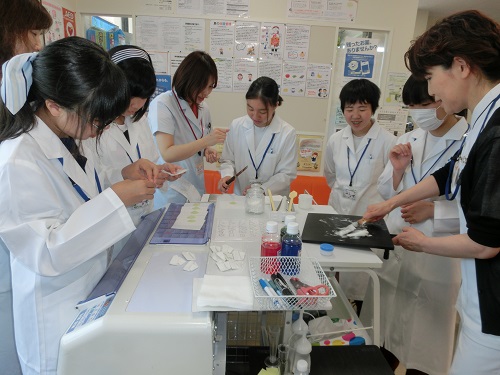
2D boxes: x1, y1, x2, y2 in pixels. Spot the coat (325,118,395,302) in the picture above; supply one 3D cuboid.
[{"bbox_3d":[0.543,0.149,1.806,0.400,0.950,0.280,9,16,23],"label":"coat"}]

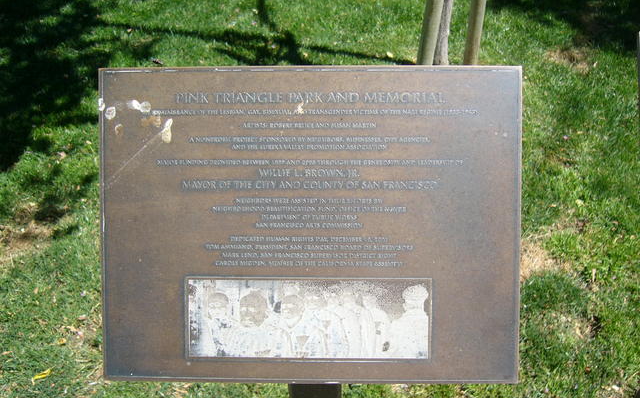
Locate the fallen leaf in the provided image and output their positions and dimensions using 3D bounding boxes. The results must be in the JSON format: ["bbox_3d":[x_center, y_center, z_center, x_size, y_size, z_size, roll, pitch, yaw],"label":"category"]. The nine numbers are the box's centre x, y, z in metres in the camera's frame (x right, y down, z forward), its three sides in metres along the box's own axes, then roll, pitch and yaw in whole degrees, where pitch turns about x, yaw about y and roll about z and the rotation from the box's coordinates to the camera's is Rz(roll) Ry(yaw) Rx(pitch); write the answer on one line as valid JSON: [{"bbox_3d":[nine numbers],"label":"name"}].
[{"bbox_3d":[-0.787,0.501,1.835,0.020,0.012,0.062,29,48,31],"label":"fallen leaf"}]

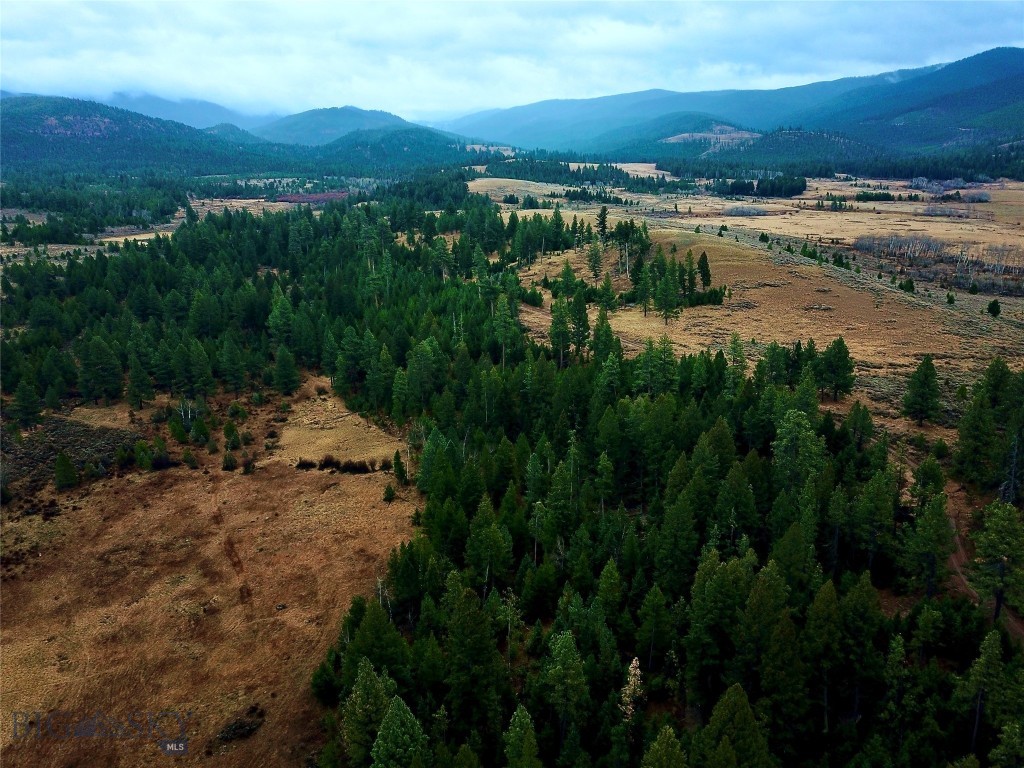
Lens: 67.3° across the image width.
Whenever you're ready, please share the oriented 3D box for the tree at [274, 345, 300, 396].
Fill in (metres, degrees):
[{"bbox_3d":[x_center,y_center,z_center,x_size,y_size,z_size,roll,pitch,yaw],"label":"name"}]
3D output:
[{"bbox_3d":[-50.990,-2.980,173.040,5.620,12.090,5.620,0,16,0],"label":"tree"}]

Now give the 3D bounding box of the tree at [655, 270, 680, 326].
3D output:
[{"bbox_3d":[38.170,-21.210,188.090,5.870,14.030,5.870,0,16,0],"label":"tree"}]

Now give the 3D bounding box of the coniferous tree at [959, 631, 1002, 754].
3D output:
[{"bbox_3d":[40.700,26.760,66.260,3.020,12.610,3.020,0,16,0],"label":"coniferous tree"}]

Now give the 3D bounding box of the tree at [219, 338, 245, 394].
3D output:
[{"bbox_3d":[-63.480,-3.640,172.850,5.840,13.460,5.840,0,16,0],"label":"tree"}]

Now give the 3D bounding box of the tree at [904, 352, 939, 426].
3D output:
[{"bbox_3d":[81.200,1.160,150.580,6.660,14.260,6.660,0,16,0],"label":"tree"}]

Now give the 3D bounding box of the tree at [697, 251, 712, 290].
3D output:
[{"bbox_3d":[61.110,-35.560,242.360,4.100,12.300,4.100,0,17,0],"label":"tree"}]

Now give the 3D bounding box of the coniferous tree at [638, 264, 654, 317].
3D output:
[{"bbox_3d":[38.870,-26.780,220.880,4.310,15.060,4.310,0,17,0],"label":"coniferous tree"}]

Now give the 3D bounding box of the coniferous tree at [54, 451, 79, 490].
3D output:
[{"bbox_3d":[-81.870,15.840,140.560,4.020,7.520,4.020,0,17,0],"label":"coniferous tree"}]

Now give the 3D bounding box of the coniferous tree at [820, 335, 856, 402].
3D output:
[{"bbox_3d":[78.770,-3.730,183.820,7.410,15.650,7.410,0,17,0],"label":"coniferous tree"}]

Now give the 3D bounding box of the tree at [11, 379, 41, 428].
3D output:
[{"bbox_3d":[-111.310,4.370,175.050,6.830,11.270,6.830,0,17,0],"label":"tree"}]

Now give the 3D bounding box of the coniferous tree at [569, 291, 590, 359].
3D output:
[{"bbox_3d":[16.920,-14.480,190.270,4.950,17.440,4.950,0,17,0],"label":"coniferous tree"}]

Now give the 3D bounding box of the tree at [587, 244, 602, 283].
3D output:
[{"bbox_3d":[27.440,-38.660,249.180,4.860,14.230,4.860,0,17,0],"label":"tree"}]

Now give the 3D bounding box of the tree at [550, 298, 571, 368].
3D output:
[{"bbox_3d":[10.580,-10.460,162.320,4.220,15.290,4.220,0,16,0],"label":"tree"}]

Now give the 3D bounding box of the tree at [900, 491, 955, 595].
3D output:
[{"bbox_3d":[50.120,19.240,90.420,5.530,14.020,5.530,0,16,0],"label":"tree"}]

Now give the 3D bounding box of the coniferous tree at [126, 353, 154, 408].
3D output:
[{"bbox_3d":[-91.020,-0.660,186.910,6.320,13.960,6.320,0,17,0],"label":"coniferous tree"}]

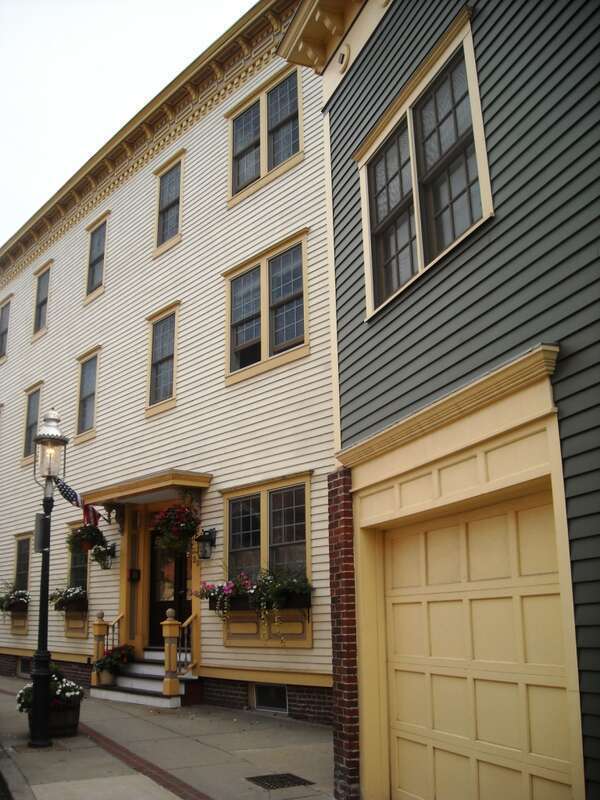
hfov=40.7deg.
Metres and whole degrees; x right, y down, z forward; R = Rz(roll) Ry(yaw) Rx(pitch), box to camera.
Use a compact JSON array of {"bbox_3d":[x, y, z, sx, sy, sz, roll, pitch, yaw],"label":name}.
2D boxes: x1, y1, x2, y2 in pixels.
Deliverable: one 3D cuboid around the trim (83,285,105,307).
[{"bbox_3d":[-4.846,-2.472,18.878,0.120,0.200,1.050,12,-20,-38],"label":"trim"}]

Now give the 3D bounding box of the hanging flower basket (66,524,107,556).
[{"bbox_3d":[-4.189,2.737,15.870,0.650,0.520,0.650,-1,-16,0],"label":"hanging flower basket"}]

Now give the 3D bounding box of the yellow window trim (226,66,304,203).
[{"bbox_3d":[-0.662,-4.766,14.485,0.130,1.970,2.200,13,-21,-39],"label":"yellow window trim"}]

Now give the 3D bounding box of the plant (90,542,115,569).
[{"bbox_3d":[-3.860,3.040,15.850,0.370,0.470,0.370,12,-19,-38],"label":"plant"}]

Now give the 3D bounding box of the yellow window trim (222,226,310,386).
[{"bbox_3d":[-0.609,-1.490,13.523,0.130,2.080,2.270,13,-21,-39],"label":"yellow window trim"}]

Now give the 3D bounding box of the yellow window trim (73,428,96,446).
[{"bbox_3d":[-4.823,0.834,18.044,0.110,0.190,1.120,13,-21,-39],"label":"yellow window trim"}]

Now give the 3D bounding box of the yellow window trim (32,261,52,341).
[{"bbox_3d":[-6.991,-2.619,21.673,0.110,2.080,1.120,12,-20,-38],"label":"yellow window trim"}]

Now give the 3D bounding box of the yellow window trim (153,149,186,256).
[{"bbox_3d":[-2.739,-4.098,16.832,0.130,2.000,1.170,13,-21,-39],"label":"yellow window trim"}]

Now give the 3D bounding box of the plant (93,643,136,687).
[{"bbox_3d":[-3.499,4.981,15.176,0.600,0.720,0.650,12,-20,-38],"label":"plant"}]

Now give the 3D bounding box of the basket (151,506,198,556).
[{"bbox_3d":[-2.118,2.219,13.649,0.720,0.760,0.720,-1,-15,0],"label":"basket"}]

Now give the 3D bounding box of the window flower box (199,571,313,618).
[{"bbox_3d":[-0.712,2.955,12.279,0.320,0.520,2.380,13,-21,-39],"label":"window flower box"}]

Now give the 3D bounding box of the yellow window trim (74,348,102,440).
[{"bbox_3d":[-4.824,-0.096,18.276,0.130,2.000,1.120,13,-21,-39],"label":"yellow window trim"}]

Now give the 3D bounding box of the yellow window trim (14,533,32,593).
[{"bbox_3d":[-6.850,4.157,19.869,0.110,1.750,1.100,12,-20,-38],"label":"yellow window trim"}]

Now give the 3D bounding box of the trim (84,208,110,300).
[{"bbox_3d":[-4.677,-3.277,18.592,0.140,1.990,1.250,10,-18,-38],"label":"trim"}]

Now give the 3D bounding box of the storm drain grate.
[{"bbox_3d":[-0.184,3.554,7.507,0.458,0.040,0.575,5,-15,-24],"label":"storm drain grate"}]

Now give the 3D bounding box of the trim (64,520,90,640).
[{"bbox_3d":[-4.623,3.729,16.965,0.140,2.420,1.220,10,-18,-38],"label":"trim"}]

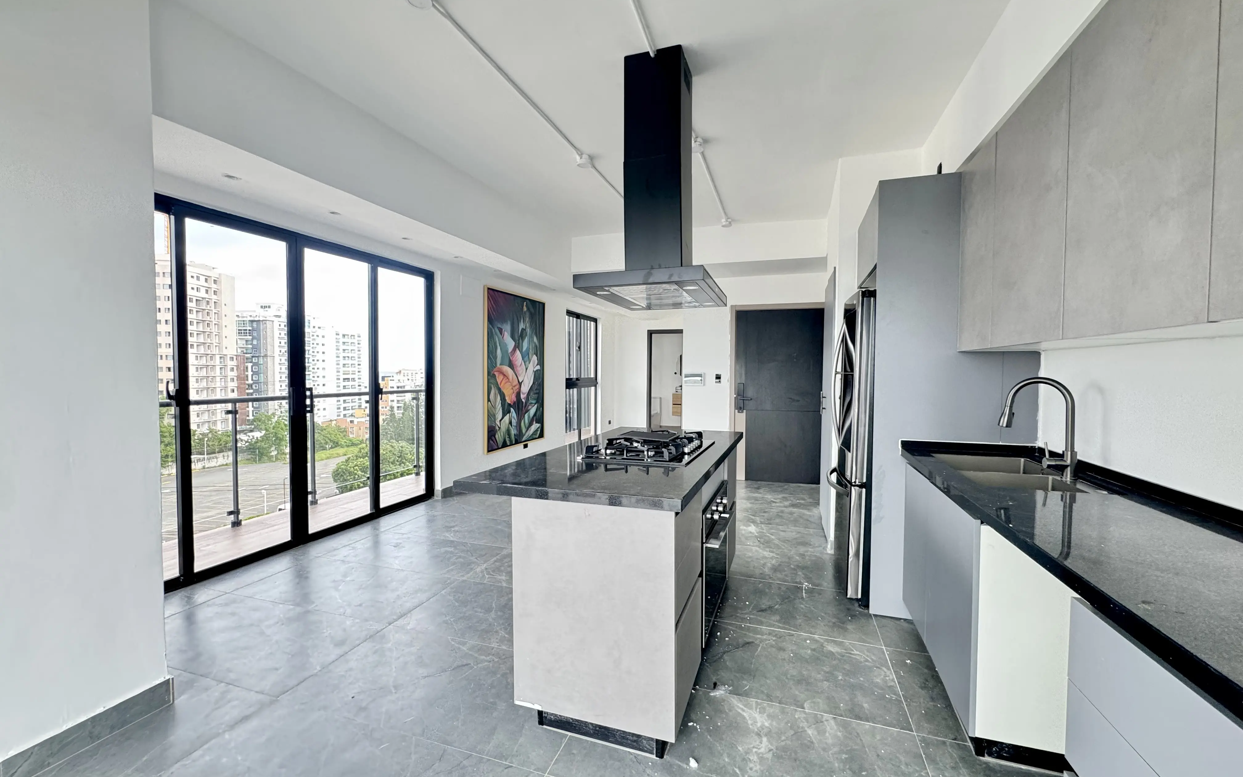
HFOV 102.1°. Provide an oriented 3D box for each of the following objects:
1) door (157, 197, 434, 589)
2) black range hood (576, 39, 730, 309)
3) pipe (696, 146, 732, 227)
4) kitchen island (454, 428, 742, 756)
[{"bbox_3d":[-2.457,0.010,3.996,0.113,2.394,2.846,1,2,19],"label":"door"},{"bbox_3d":[0.201,-1.067,2.608,0.609,1.194,0.902,1,2,19],"label":"black range hood"},{"bbox_3d":[0.805,-1.689,4.391,0.093,0.073,1.796,1,2,19],"label":"pipe"},{"bbox_3d":[0.091,0.784,2.698,0.898,0.927,1.948,1,2,19],"label":"kitchen island"}]

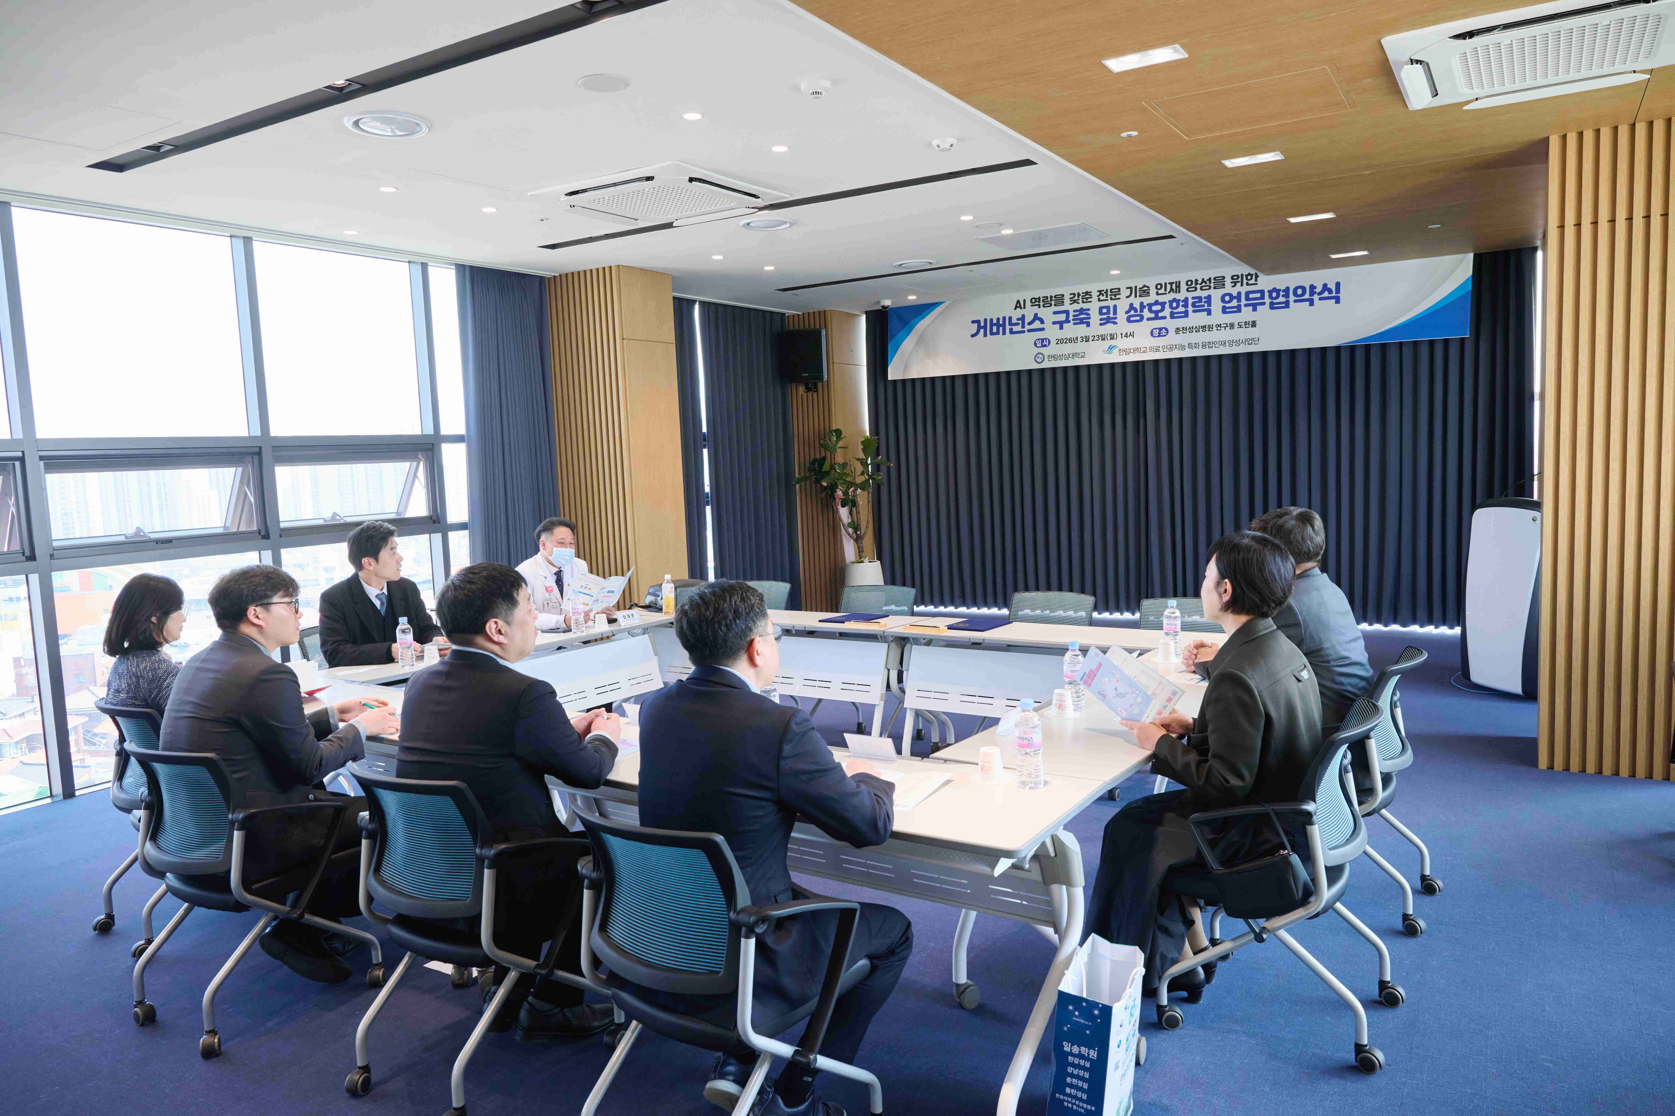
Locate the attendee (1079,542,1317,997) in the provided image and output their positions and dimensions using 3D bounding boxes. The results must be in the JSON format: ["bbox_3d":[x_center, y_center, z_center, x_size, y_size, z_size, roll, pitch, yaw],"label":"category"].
[{"bbox_3d":[0.996,0.586,3.054,0.680,1.290,0.480,2,7,38],"label":"attendee"}]

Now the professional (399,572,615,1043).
[{"bbox_3d":[-0.838,0.656,3.055,0.540,1.290,0.660,2,7,37],"label":"professional"}]

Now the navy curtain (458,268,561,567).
[{"bbox_3d":[-2.231,-0.564,7.776,0.150,2.820,0.870,1,7,31],"label":"navy curtain"}]

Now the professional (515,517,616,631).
[{"bbox_3d":[-1.438,0.409,5.890,0.540,1.260,0.720,-7,8,-42],"label":"professional"}]

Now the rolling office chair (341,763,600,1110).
[{"bbox_3d":[-0.948,0.914,2.869,0.590,0.840,0.560,1,7,34],"label":"rolling office chair"}]

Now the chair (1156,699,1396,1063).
[{"bbox_3d":[1.201,0.814,2.969,0.560,0.840,0.590,2,7,35],"label":"chair"}]

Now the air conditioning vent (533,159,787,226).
[{"bbox_3d":[-0.902,-1.827,5.717,0.950,0.070,0.950,1,7,31],"label":"air conditioning vent"}]

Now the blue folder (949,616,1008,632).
[{"bbox_3d":[0.646,0.306,5.140,0.220,0.016,0.300,1,7,31],"label":"blue folder"}]

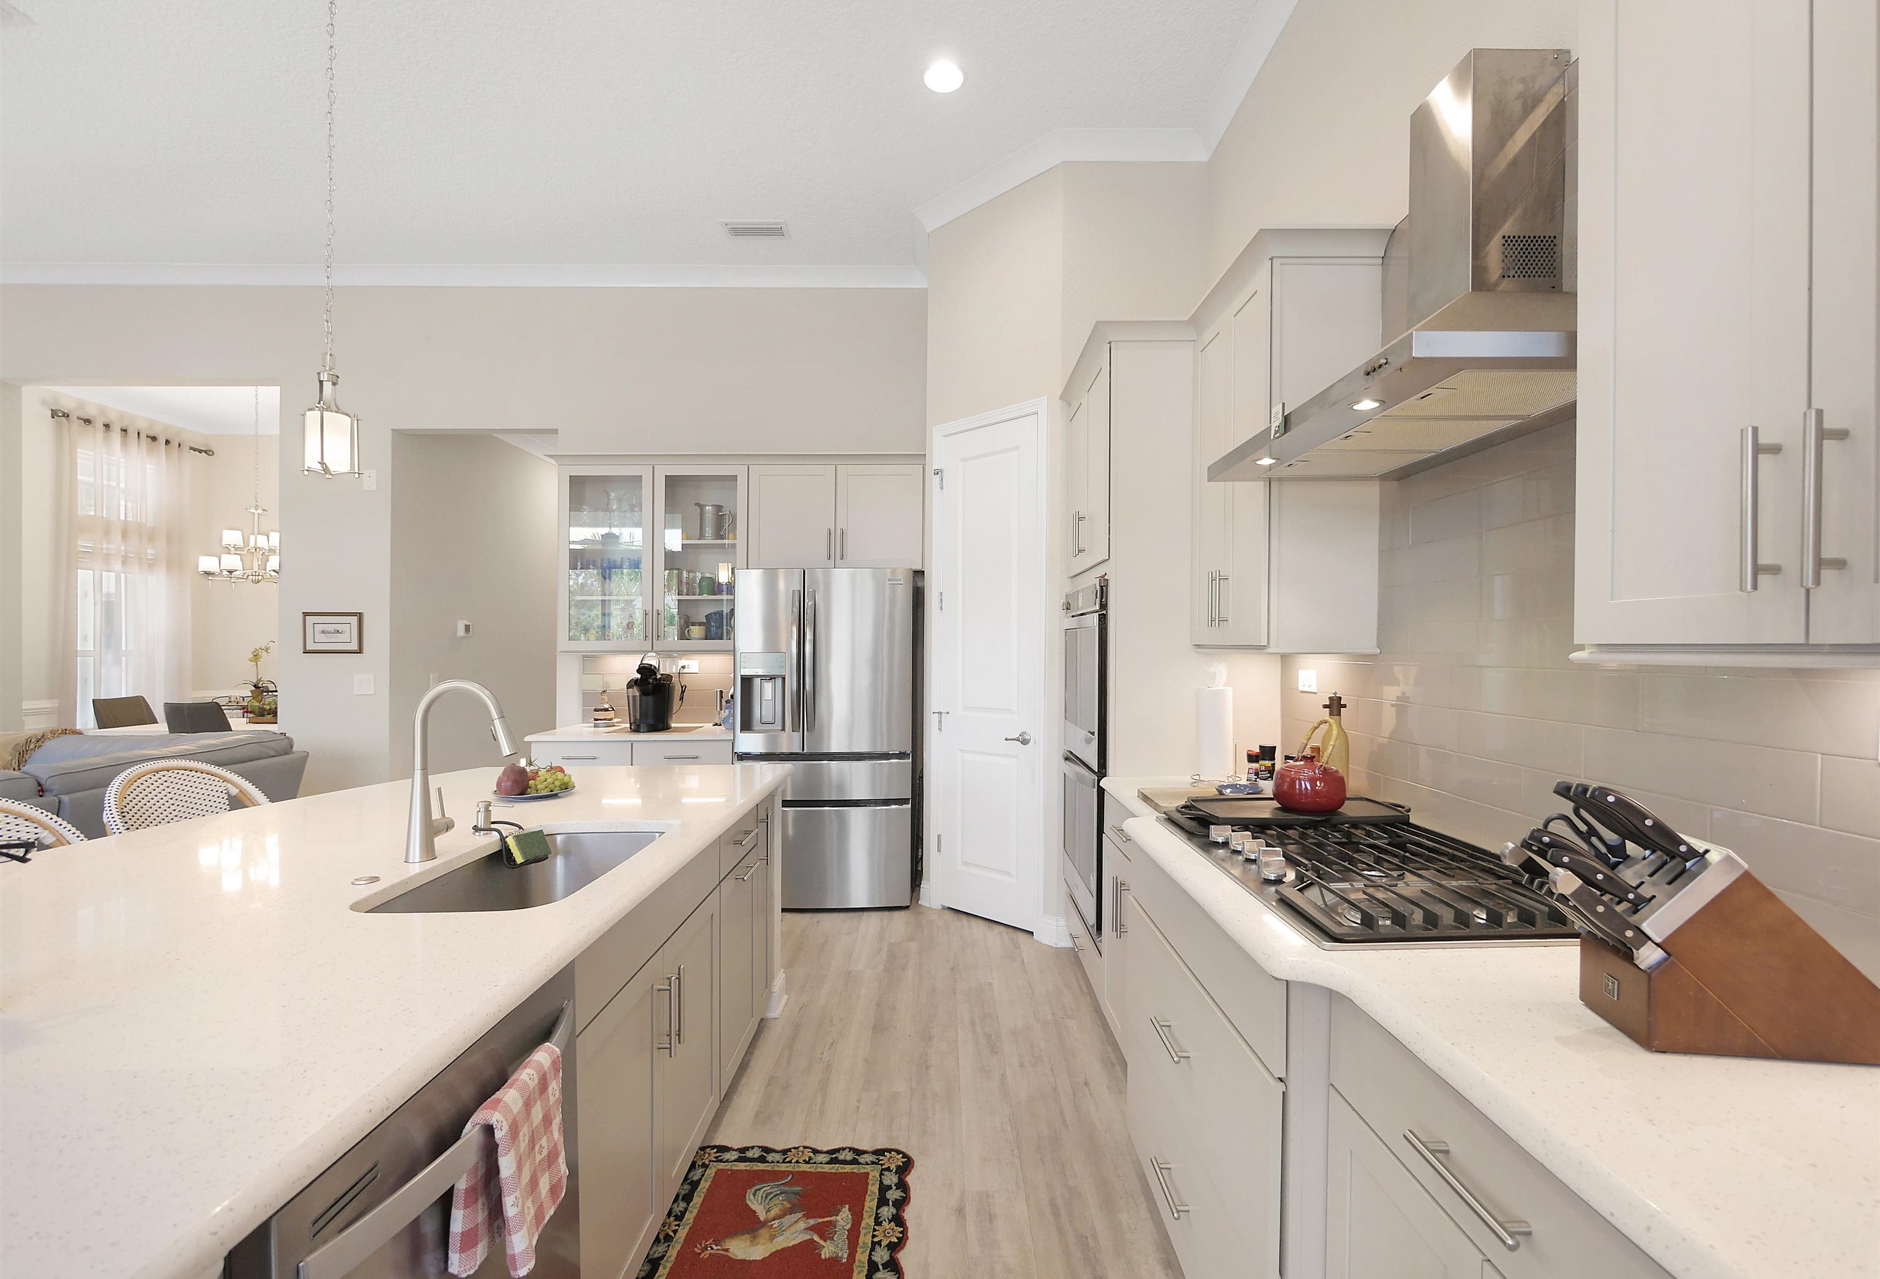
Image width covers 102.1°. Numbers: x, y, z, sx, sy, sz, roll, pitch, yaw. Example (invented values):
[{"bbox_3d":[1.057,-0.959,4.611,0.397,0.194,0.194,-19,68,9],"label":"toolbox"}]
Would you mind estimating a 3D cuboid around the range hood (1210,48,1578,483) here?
[{"bbox_3d":[0.988,-0.809,1.663,0.472,0.730,0.914,0,0,0],"label":"range hood"}]

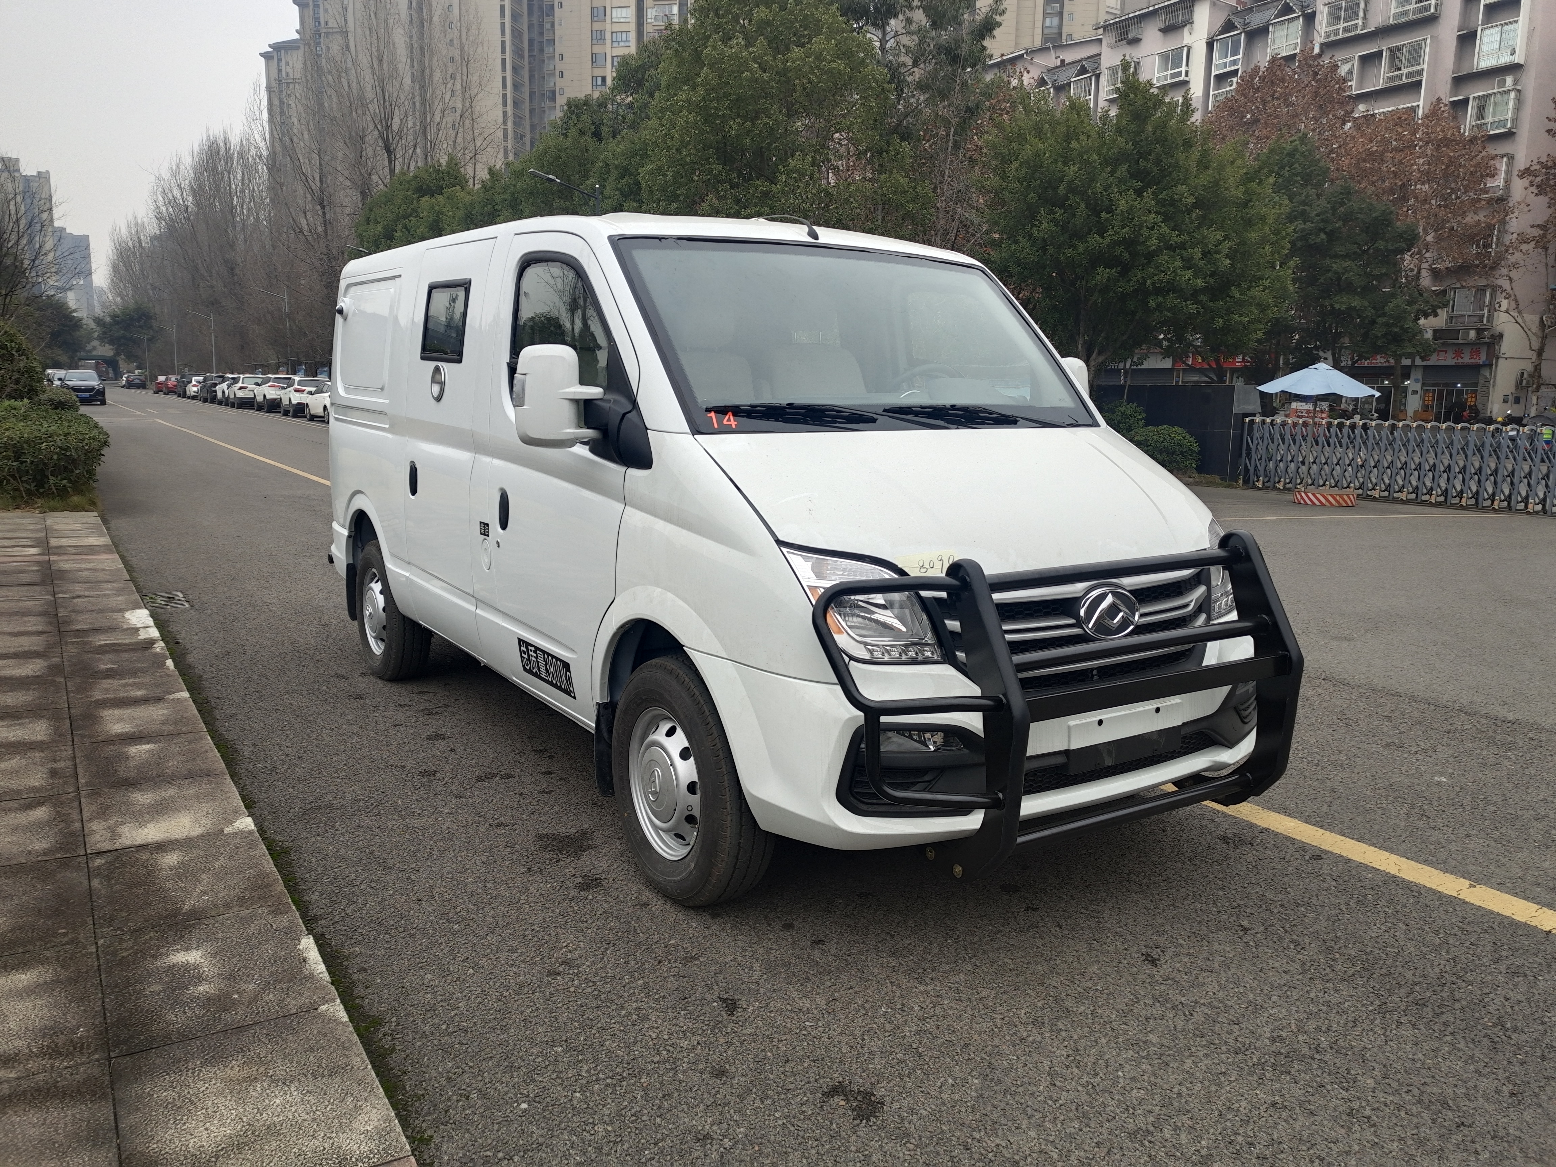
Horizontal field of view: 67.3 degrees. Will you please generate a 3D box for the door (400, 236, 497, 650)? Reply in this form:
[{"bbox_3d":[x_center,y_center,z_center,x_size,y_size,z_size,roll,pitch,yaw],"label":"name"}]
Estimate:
[{"bbox_3d":[-1.321,-0.561,4.777,0.190,1.630,0.860,-6,12,-33],"label":"door"}]

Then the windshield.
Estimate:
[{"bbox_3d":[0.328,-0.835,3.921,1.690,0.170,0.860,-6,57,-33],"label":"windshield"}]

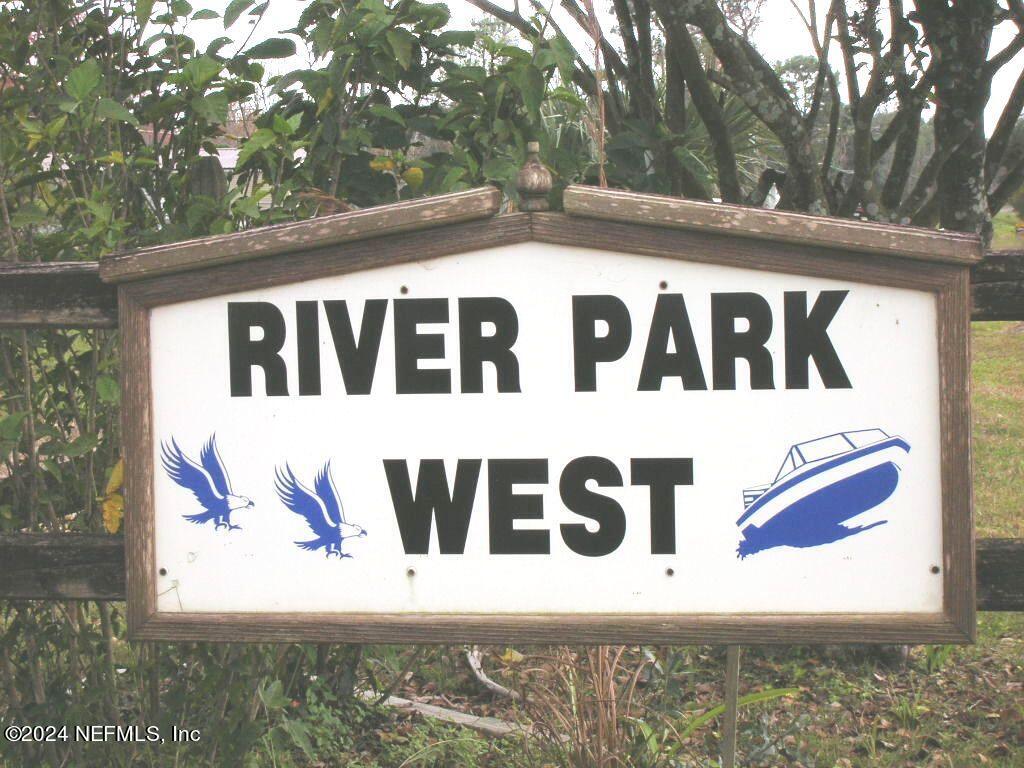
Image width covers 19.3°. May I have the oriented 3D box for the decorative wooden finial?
[{"bbox_3d":[0.033,-0.303,4.400,0.052,0.102,0.052,-1,4,0],"label":"decorative wooden finial"}]

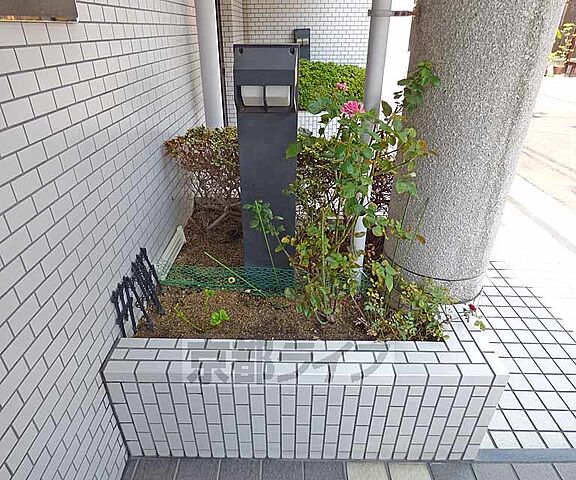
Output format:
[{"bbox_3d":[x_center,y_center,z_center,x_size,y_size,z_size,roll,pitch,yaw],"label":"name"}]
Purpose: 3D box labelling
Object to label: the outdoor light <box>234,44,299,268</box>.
[{"bbox_3d":[-0.068,-0.222,1.320,0.205,0.910,0.155,0,29,1],"label":"outdoor light"}]

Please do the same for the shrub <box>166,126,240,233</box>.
[{"bbox_3d":[-0.348,-0.325,1.871,0.440,0.520,0.460,0,29,1],"label":"shrub"}]

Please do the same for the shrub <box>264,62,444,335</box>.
[{"bbox_3d":[0.198,-0.105,1.141,0.540,0.860,0.420,0,29,1],"label":"shrub"}]

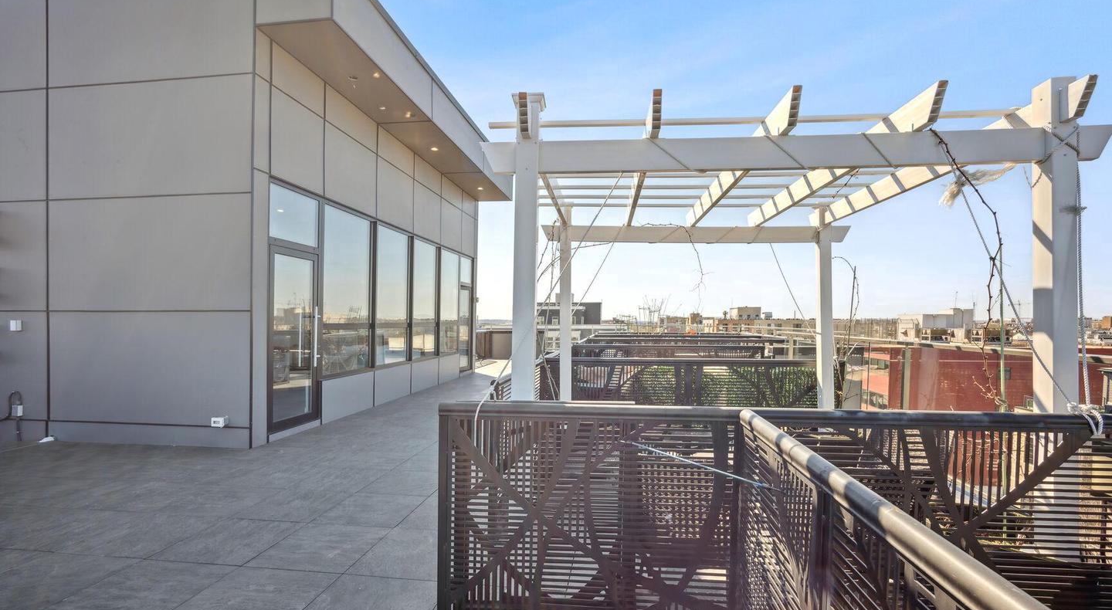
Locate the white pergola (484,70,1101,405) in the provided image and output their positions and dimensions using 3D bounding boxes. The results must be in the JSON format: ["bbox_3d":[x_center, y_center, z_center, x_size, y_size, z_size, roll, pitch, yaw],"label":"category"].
[{"bbox_3d":[1.480,0.145,4.246,3.637,2.841,3.405,0,-2,7],"label":"white pergola"}]

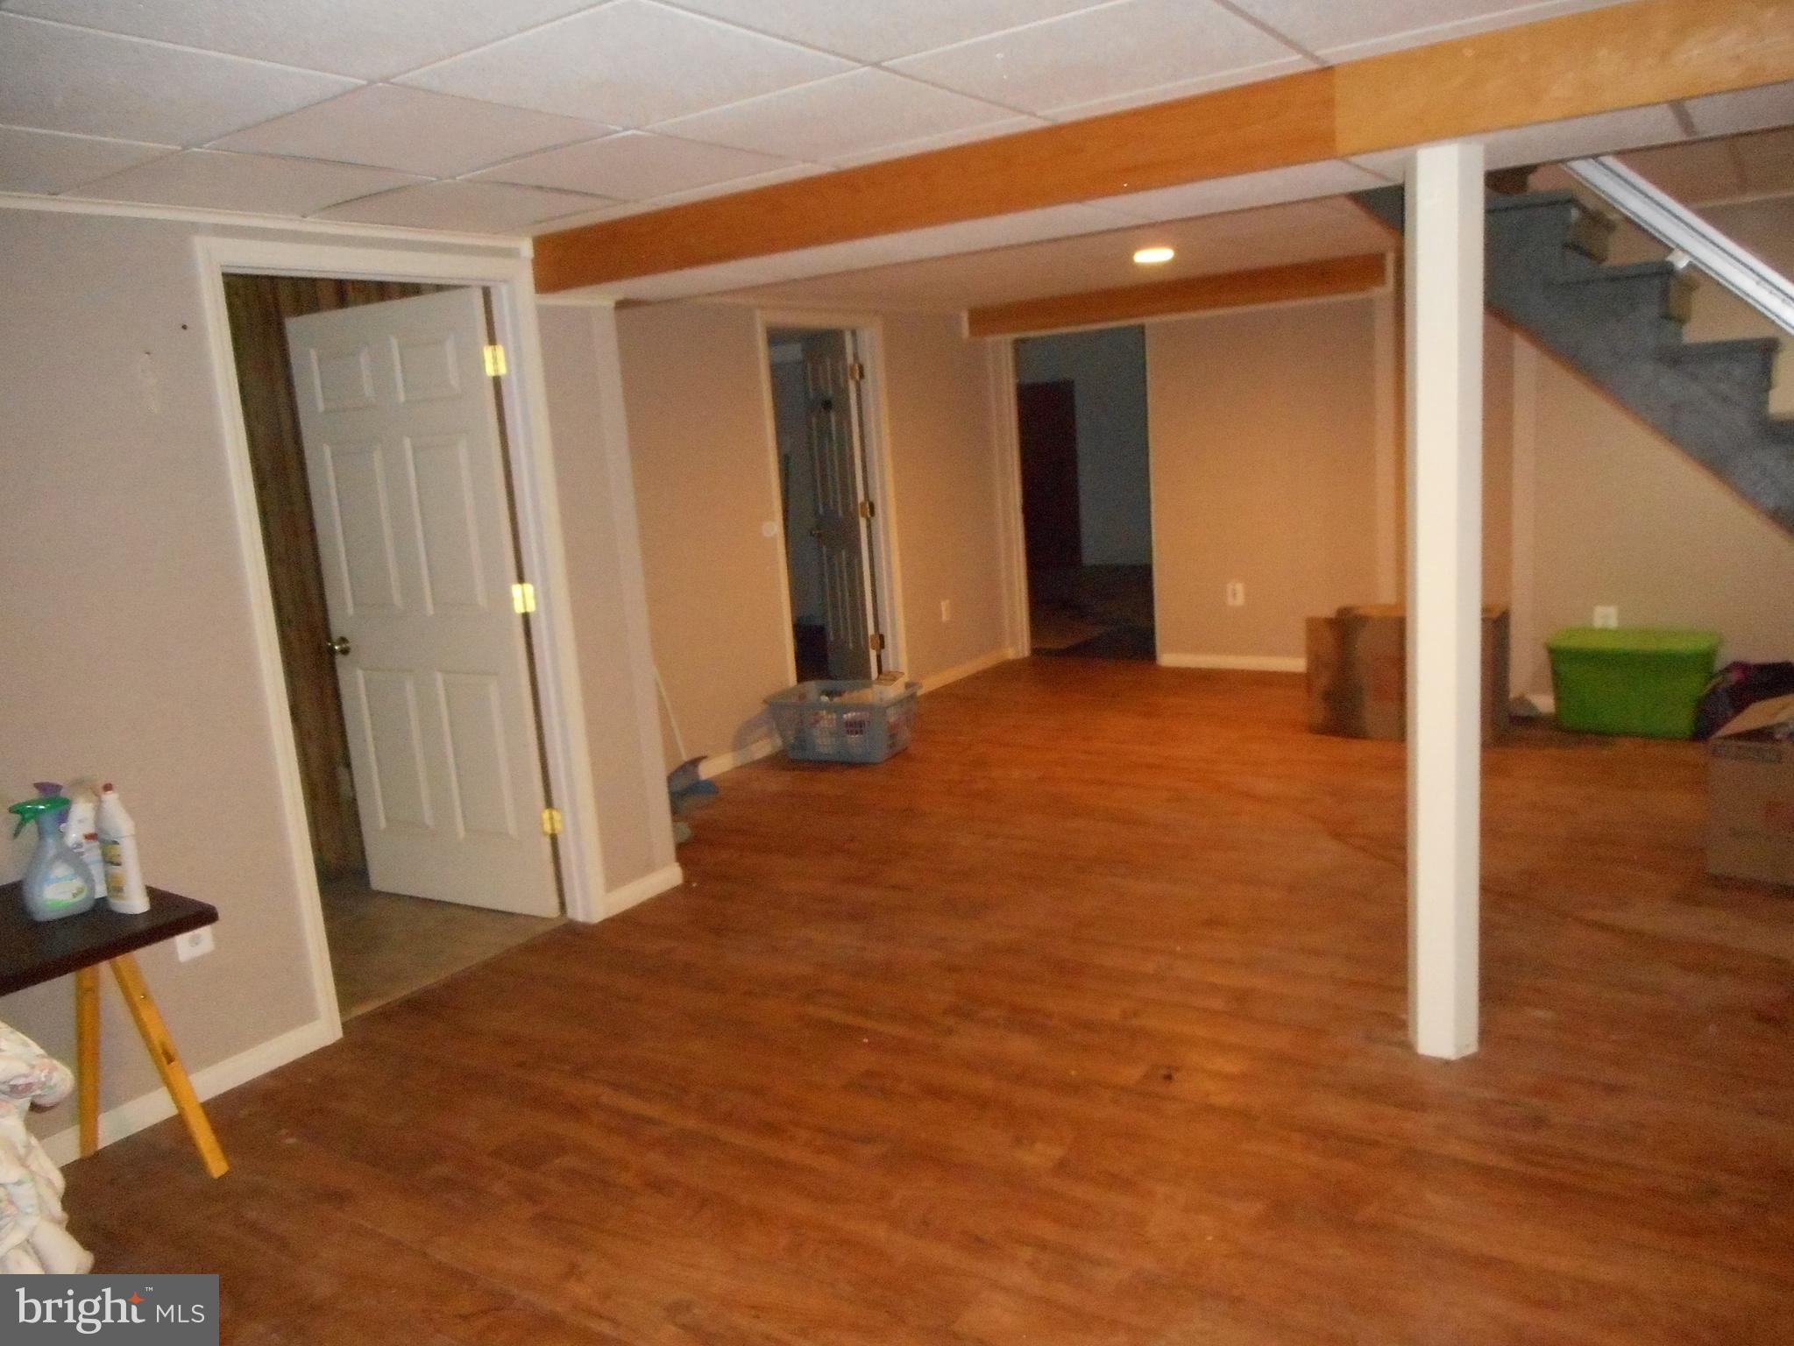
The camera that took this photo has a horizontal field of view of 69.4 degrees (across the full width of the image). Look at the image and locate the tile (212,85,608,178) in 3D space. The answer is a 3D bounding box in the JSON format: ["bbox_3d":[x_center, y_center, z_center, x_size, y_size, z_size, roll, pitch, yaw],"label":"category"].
[{"bbox_3d":[-0.975,-1.095,2.634,0.610,0.018,0.595,3,13,34],"label":"tile"}]

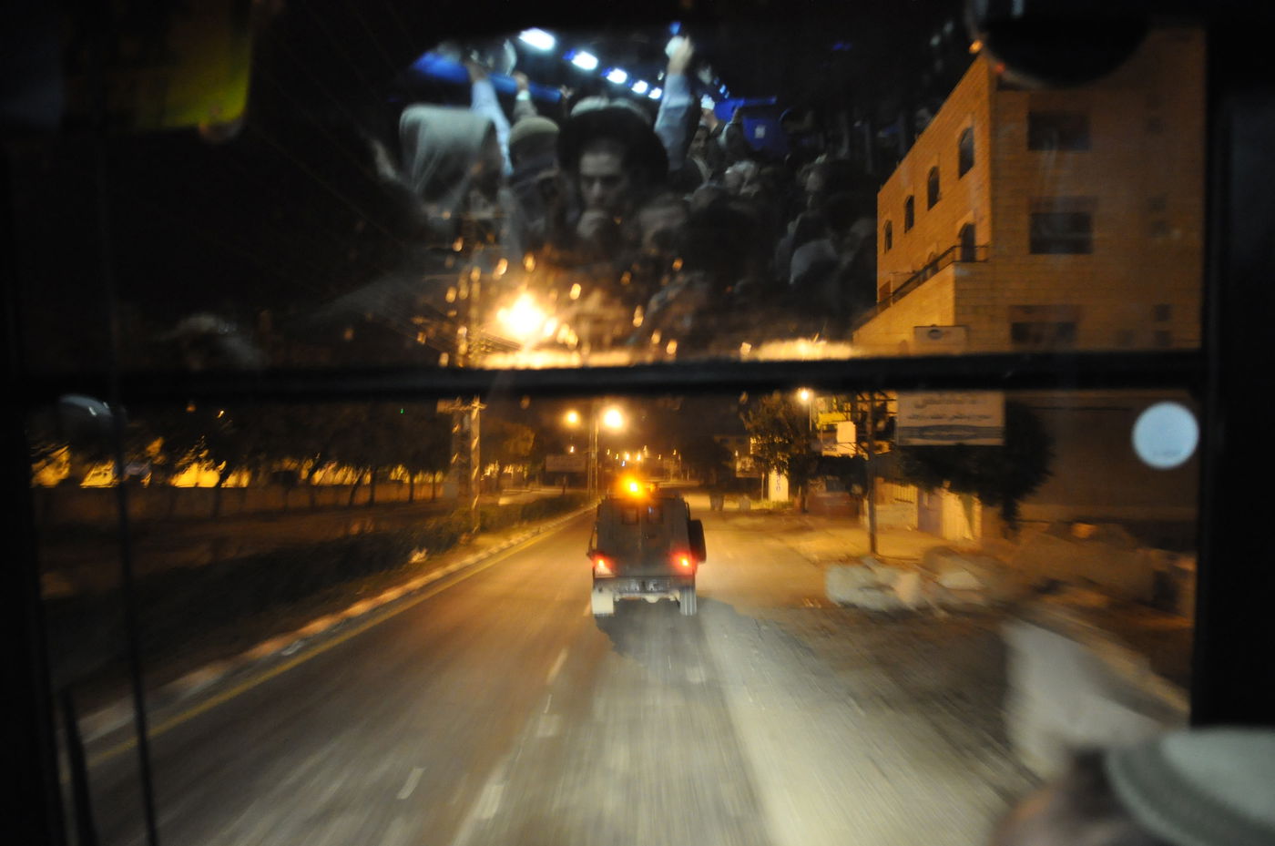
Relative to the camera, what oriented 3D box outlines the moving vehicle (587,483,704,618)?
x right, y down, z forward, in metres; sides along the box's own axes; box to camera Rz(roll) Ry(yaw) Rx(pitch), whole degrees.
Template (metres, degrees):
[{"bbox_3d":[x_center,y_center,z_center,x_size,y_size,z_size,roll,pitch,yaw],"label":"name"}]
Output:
[{"bbox_3d":[0.190,2.290,17.900,2.080,2.220,4.600,0,-4,0],"label":"moving vehicle"}]

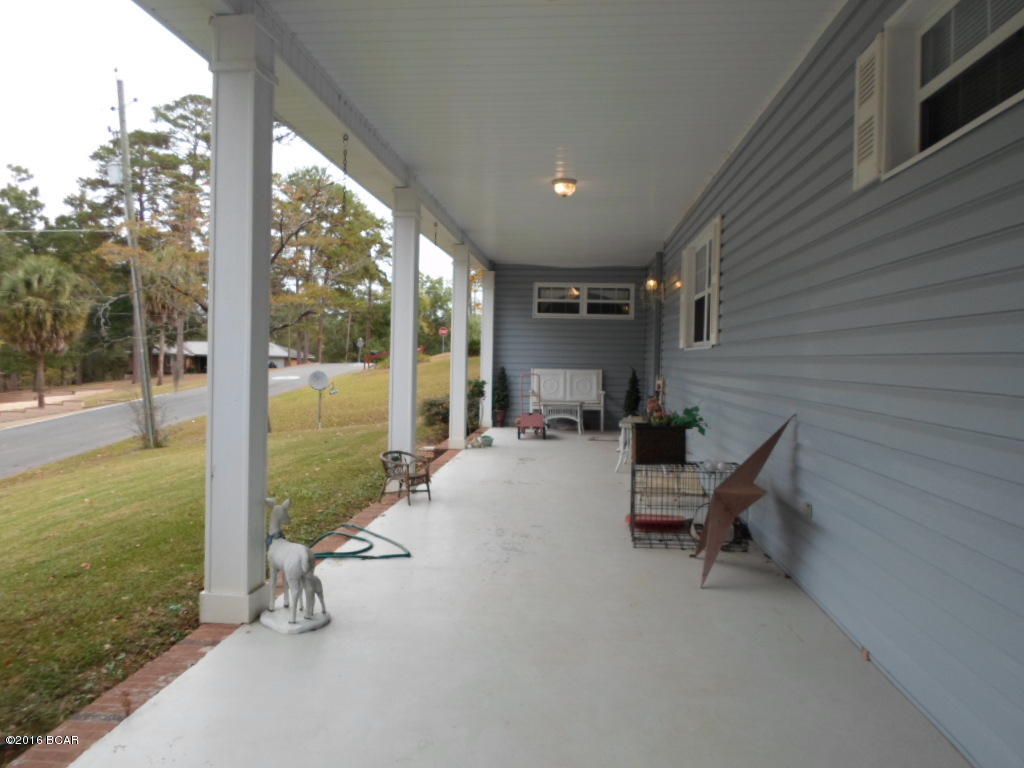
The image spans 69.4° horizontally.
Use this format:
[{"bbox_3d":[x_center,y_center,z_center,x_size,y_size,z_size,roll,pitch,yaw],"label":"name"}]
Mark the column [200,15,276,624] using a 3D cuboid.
[{"bbox_3d":[-1.234,-0.270,3.330,0.218,2.652,0.218,1,2,5],"label":"column"}]

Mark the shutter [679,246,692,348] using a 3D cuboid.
[{"bbox_3d":[1.971,-0.994,8.436,0.050,1.160,0.340,1,2,5],"label":"shutter"}]

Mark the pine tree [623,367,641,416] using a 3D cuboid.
[{"bbox_3d":[2.011,0.270,12.319,0.290,1.090,0.290,1,2,5],"label":"pine tree"}]

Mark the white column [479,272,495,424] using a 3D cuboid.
[{"bbox_3d":[-0.418,-0.578,12.673,0.218,2.652,0.218,1,2,5],"label":"white column"}]

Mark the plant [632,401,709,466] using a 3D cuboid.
[{"bbox_3d":[1.060,0.333,5.076,0.470,0.410,0.330,1,2,5],"label":"plant"}]

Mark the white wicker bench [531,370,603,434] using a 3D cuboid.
[{"bbox_3d":[0.923,0.276,12.390,1.260,1.030,0.540,1,2,5],"label":"white wicker bench"}]

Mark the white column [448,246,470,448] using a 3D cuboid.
[{"bbox_3d":[-0.678,-0.481,9.722,0.218,2.652,0.218,1,2,5],"label":"white column"}]

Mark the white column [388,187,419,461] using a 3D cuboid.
[{"bbox_3d":[-0.950,-0.377,6.580,0.218,2.652,0.218,1,2,5],"label":"white column"}]

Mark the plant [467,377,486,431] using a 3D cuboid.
[{"bbox_3d":[-0.569,0.357,11.777,0.330,0.850,0.330,1,2,5],"label":"plant"}]

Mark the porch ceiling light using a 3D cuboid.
[{"bbox_3d":[0.474,-1.785,6.721,0.230,0.145,0.230,1,2,5],"label":"porch ceiling light"}]

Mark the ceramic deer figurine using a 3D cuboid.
[{"bbox_3d":[-0.962,0.790,3.298,0.250,0.540,0.300,-1,3,-45],"label":"ceramic deer figurine"}]

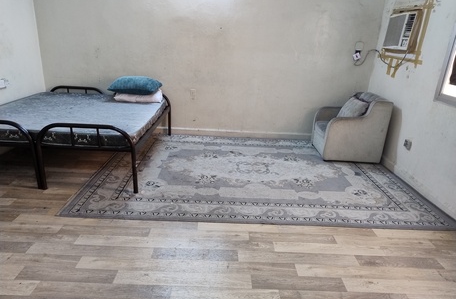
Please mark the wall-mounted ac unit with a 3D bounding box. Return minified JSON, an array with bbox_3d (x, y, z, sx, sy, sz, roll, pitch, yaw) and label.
[{"bbox_3d":[2.104,-1.413,3.825,0.130,0.410,0.600,2,19,-2],"label":"wall-mounted ac unit"}]

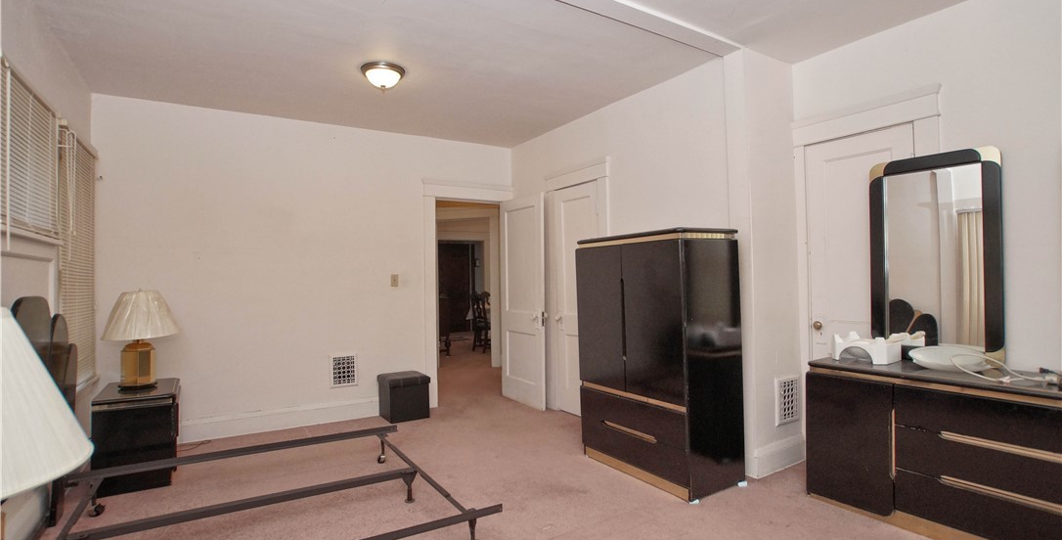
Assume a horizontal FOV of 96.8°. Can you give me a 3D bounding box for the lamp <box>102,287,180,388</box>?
[{"bbox_3d":[-2.673,0.460,3.221,0.410,0.670,0.410,0,-1,-34],"label":"lamp"}]

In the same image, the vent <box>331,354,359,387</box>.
[{"bbox_3d":[-1.685,0.909,4.262,0.245,0.295,0.025,0,-1,-31],"label":"vent"}]

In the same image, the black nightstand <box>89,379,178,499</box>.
[{"bbox_3d":[-2.579,1.071,3.119,0.400,0.560,0.610,0,-1,-34],"label":"black nightstand"}]

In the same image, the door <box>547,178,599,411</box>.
[{"bbox_3d":[0.417,0.278,4.303,0.050,2.100,0.640,0,-1,-34],"label":"door"}]

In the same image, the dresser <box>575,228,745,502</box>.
[{"bbox_3d":[0.828,0.543,3.141,0.530,1.525,0.900,0,-1,-34],"label":"dresser"}]

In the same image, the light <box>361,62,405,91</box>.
[{"bbox_3d":[-0.978,-1.259,3.114,0.290,0.140,0.290,0,-1,-34],"label":"light"}]

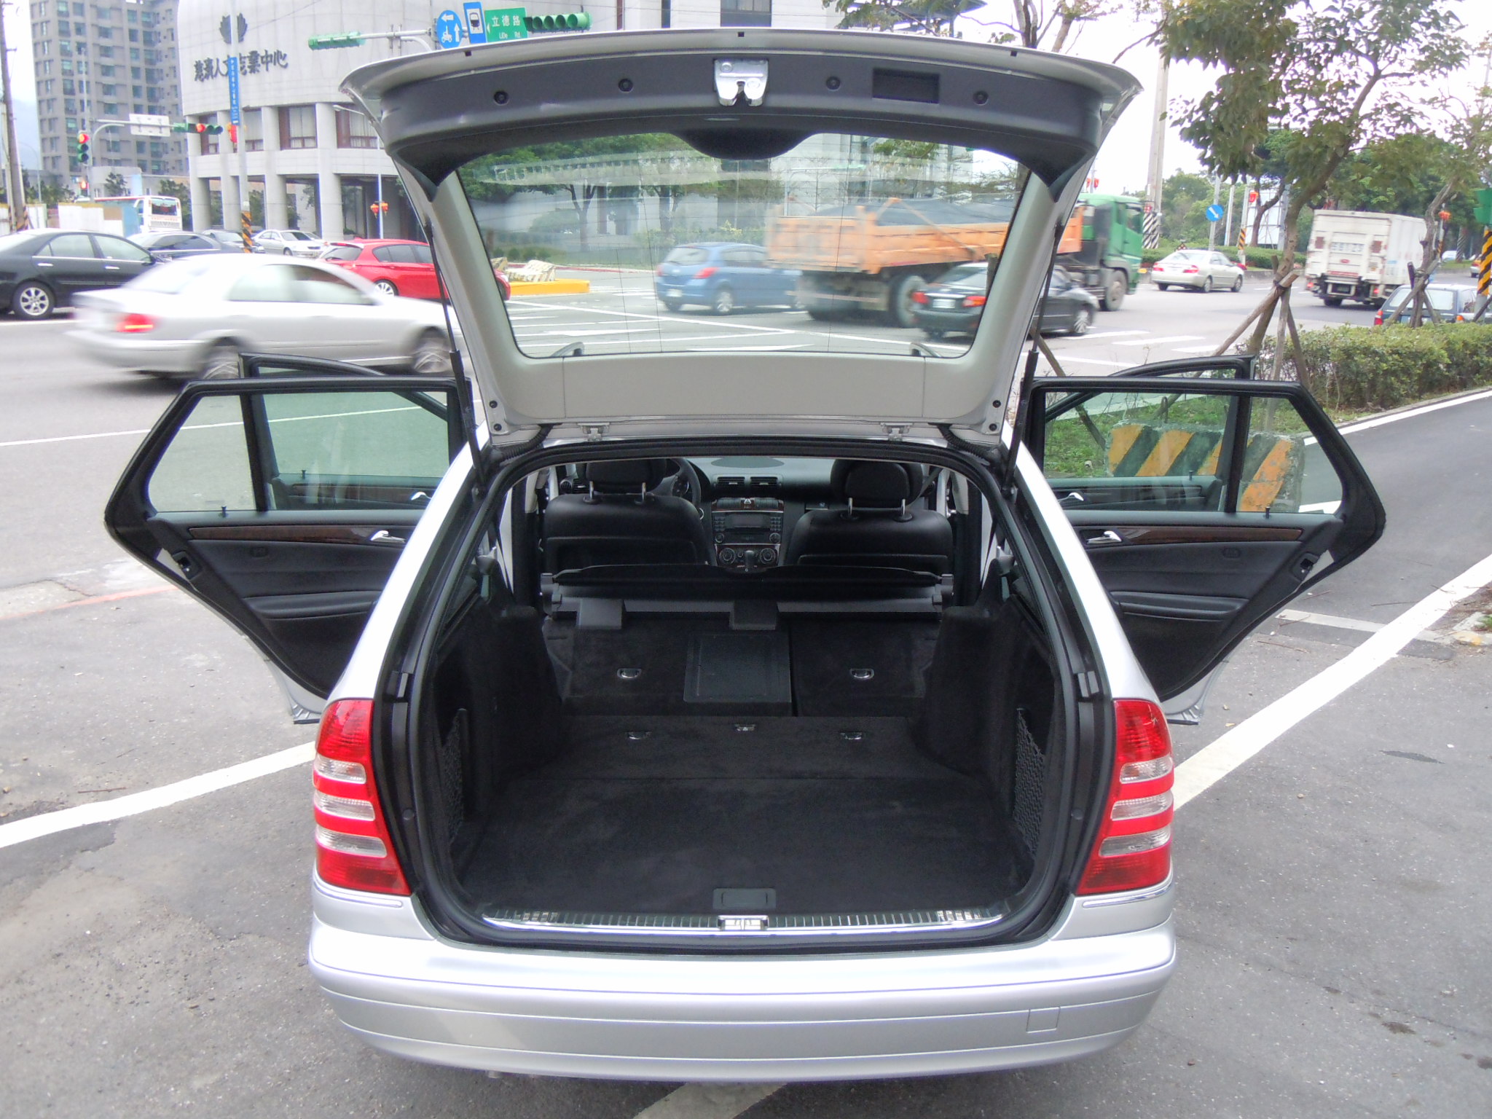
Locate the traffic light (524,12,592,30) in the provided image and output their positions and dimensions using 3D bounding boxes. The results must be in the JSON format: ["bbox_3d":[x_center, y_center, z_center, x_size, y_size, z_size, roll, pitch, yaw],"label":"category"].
[{"bbox_3d":[-3.846,-11.032,26.500,1.500,0.330,0.400,11,17,34],"label":"traffic light"}]

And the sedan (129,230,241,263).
[{"bbox_3d":[-16.904,-8.814,37.679,1.800,1.450,4.700,13,18,39],"label":"sedan"}]

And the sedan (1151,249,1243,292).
[{"bbox_3d":[16.550,-10.450,47.000,1.790,1.480,4.750,13,18,38],"label":"sedan"}]

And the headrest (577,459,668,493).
[{"bbox_3d":[-0.389,-0.305,4.050,0.285,0.200,0.130,1,14,0],"label":"headrest"}]

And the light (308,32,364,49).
[{"bbox_3d":[-9.556,-12.129,30.200,1.500,0.330,0.400,12,17,35],"label":"light"}]

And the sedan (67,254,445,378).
[{"bbox_3d":[-5.400,-2.900,15.400,1.710,1.460,4.550,15,20,42],"label":"sedan"}]

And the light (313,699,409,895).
[{"bbox_3d":[-0.707,0.438,2.433,0.190,0.370,0.200,3,14,8],"label":"light"}]

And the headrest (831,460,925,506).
[{"bbox_3d":[0.413,-0.261,4.050,0.285,0.200,0.130,1,14,0],"label":"headrest"}]

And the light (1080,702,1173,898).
[{"bbox_3d":[0.702,0.438,2.433,0.190,0.370,0.200,-1,14,-8],"label":"light"}]

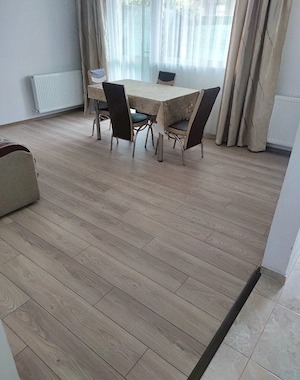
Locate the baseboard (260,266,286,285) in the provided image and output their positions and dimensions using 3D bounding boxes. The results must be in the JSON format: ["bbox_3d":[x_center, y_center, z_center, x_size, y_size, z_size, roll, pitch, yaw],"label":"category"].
[{"bbox_3d":[0.840,0.577,1.882,0.172,0.070,0.016,21,36,30],"label":"baseboard"}]

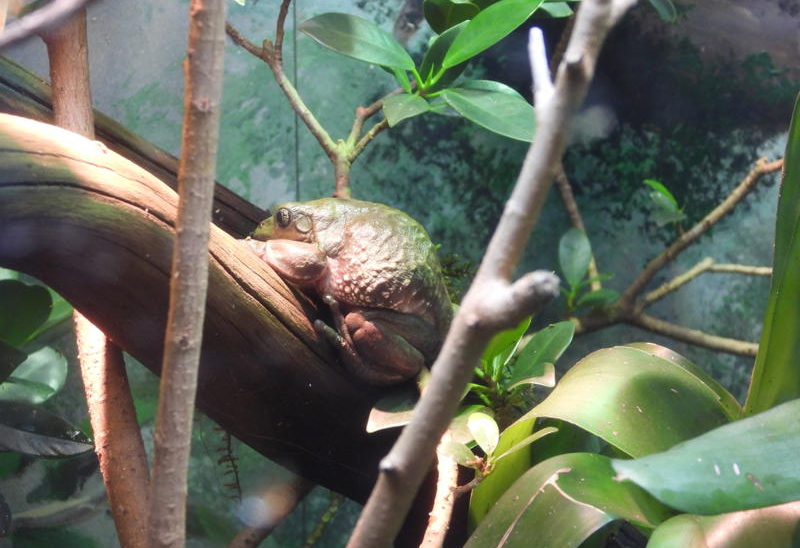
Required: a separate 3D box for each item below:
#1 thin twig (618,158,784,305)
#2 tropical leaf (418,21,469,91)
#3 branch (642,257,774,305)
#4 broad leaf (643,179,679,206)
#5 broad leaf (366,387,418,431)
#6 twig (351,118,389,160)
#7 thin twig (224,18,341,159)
[{"bbox_3d":[0.177,-0.024,1.700,0.125,0.017,0.020,-41,0,0],"label":"thin twig"},{"bbox_3d":[0.024,-0.119,1.570,0.023,0.043,0.015,32,-12,13],"label":"tropical leaf"},{"bbox_3d":[0.179,0.004,1.680,0.077,0.017,0.020,-15,0,0],"label":"branch"},{"bbox_3d":[0.151,-0.047,1.680,0.024,0.012,0.014,27,12,-4],"label":"broad leaf"},{"bbox_3d":[-0.003,0.068,1.460,0.029,0.020,0.022,-1,5,-12],"label":"broad leaf"},{"bbox_3d":[-0.017,-0.073,1.560,0.006,0.028,0.010,43,0,0],"label":"twig"},{"bbox_3d":[-0.064,-0.100,1.570,0.021,0.098,0.018,-37,0,0],"label":"thin twig"}]

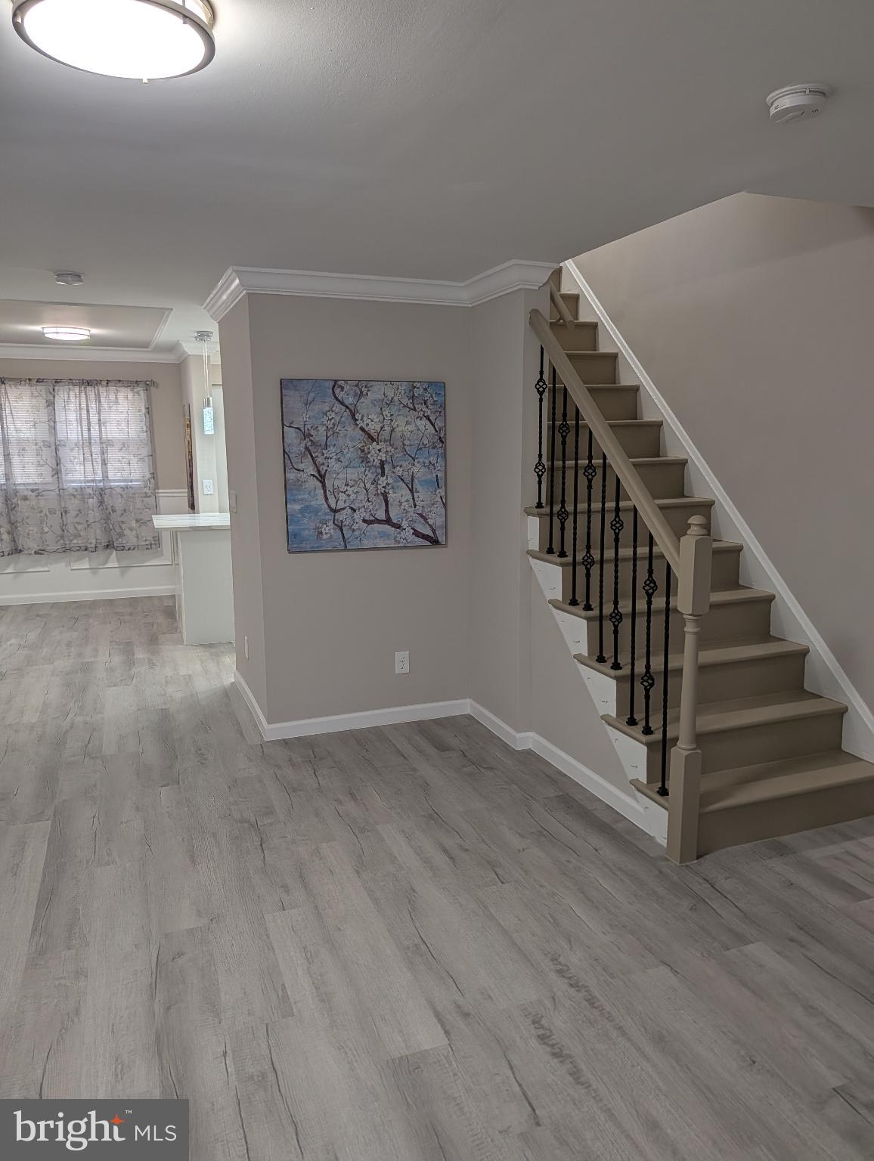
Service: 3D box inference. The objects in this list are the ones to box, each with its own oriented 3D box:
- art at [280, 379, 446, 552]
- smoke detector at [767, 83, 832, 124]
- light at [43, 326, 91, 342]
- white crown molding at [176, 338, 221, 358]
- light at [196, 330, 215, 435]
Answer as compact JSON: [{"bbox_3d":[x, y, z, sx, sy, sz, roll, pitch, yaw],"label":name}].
[{"bbox_3d":[-0.349,-0.578,4.093,0.850,0.850,0.035,-4,11,-21],"label":"art"},{"bbox_3d":[0.806,-1.061,1.805,0.133,0.042,0.133,0,10,0],"label":"smoke detector"},{"bbox_3d":[-2.741,-1.825,5.964,0.335,0.085,0.335,-4,11,-21],"label":"light"},{"bbox_3d":[-1.962,-1.923,6.689,0.335,0.095,0.090,-4,11,-21],"label":"white crown molding"},{"bbox_3d":[-1.746,-1.486,6.108,0.120,0.750,0.120,-4,11,-21],"label":"light"}]

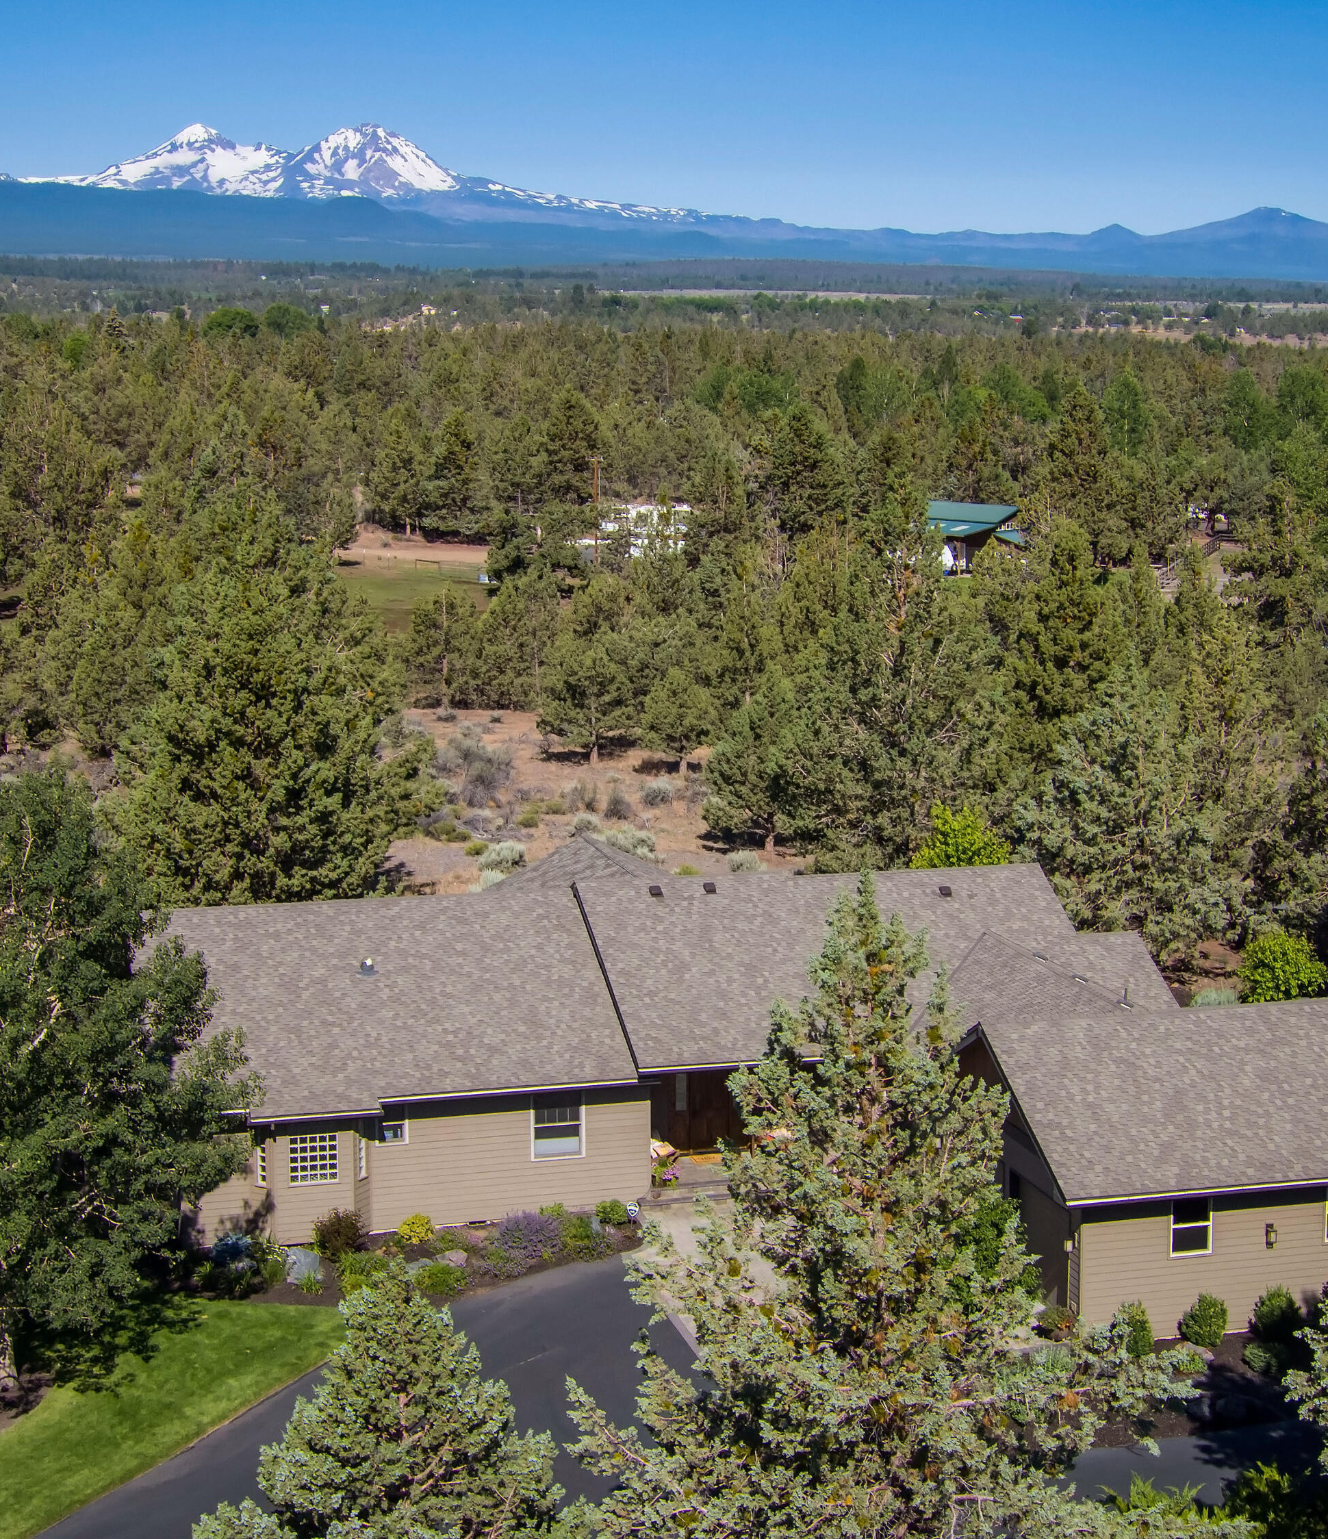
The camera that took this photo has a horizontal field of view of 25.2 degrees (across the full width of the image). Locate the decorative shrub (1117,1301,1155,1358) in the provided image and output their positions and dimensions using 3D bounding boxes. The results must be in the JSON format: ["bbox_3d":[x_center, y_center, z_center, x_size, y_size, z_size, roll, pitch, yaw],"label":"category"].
[{"bbox_3d":[9.162,10.878,57.615,0.800,1.150,0.800,1,9,0],"label":"decorative shrub"}]

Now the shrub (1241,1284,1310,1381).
[{"bbox_3d":[11.803,10.835,57.200,1.300,1.600,1.350,1,9,0],"label":"shrub"}]

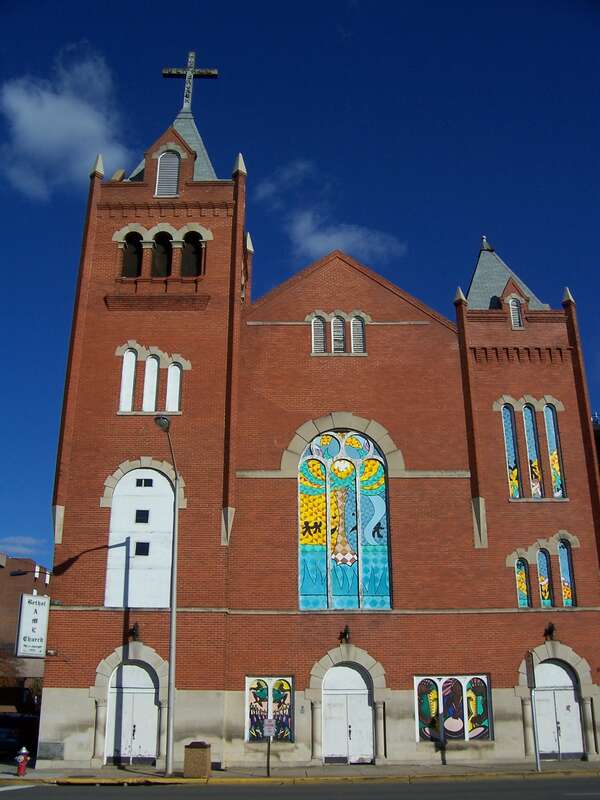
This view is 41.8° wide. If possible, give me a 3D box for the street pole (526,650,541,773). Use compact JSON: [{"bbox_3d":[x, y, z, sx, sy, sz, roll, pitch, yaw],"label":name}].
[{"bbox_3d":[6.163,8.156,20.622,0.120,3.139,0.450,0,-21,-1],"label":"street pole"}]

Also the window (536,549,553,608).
[{"bbox_3d":[7.673,5.563,24.559,0.419,1.855,0.250,0,-21,-1],"label":"window"}]

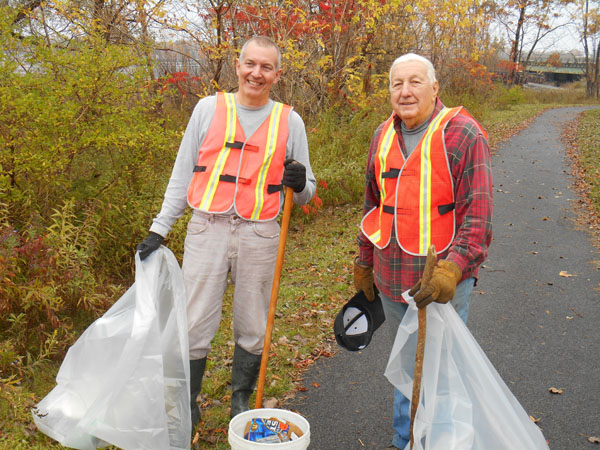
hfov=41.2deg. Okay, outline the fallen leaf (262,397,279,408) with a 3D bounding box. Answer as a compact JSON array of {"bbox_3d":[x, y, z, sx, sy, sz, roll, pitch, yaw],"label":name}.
[{"bbox_3d":[-0.150,0.909,4.070,0.085,0.030,0.095,0,10,0],"label":"fallen leaf"}]

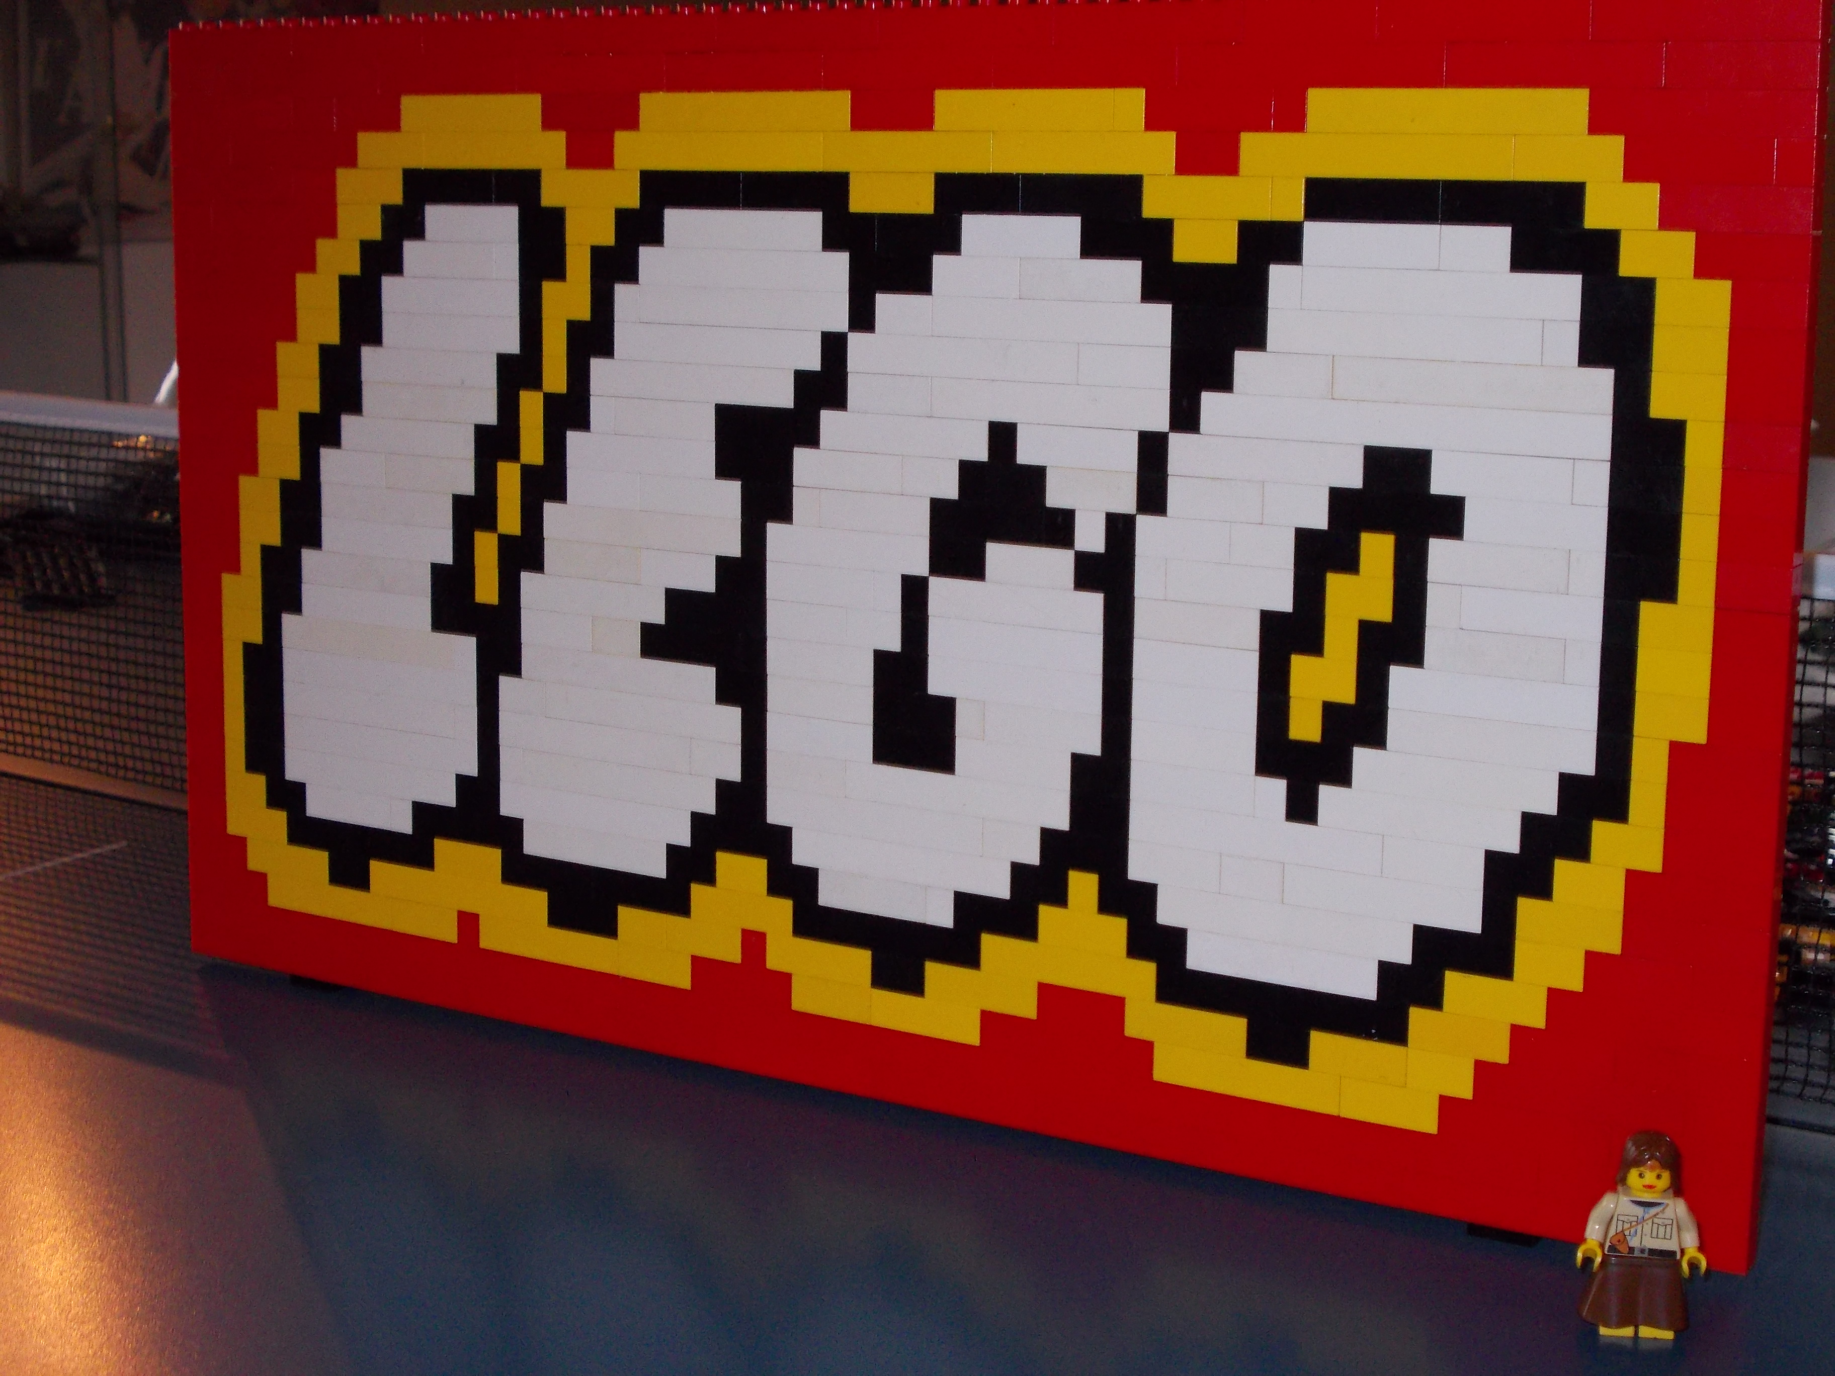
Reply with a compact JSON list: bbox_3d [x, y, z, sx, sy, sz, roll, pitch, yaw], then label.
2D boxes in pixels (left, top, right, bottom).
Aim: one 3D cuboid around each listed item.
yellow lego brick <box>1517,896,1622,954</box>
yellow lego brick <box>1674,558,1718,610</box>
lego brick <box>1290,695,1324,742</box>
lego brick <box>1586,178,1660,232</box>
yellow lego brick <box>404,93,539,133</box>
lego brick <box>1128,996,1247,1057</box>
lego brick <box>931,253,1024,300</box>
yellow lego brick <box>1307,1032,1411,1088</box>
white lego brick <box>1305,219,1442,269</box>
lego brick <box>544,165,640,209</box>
[{"bbox_3d":[0.143,0.051,0.586,0.024,0.010,0.008,7,12,31],"label":"yellow lego brick"},{"bbox_3d":[0.163,-0.022,0.562,0.008,0.010,0.008,7,12,31],"label":"yellow lego brick"},{"bbox_3d":[0.089,0.006,0.612,0.008,0.010,0.008,7,12,31],"label":"lego brick"},{"bbox_3d":[0.147,-0.100,0.559,0.016,0.010,0.008,7,12,31],"label":"lego brick"},{"bbox_3d":[-0.116,-0.152,0.717,0.048,0.010,0.008,7,12,31],"label":"yellow lego brick"},{"bbox_3d":[0.065,0.079,0.639,0.032,0.010,0.008,7,12,31],"label":"lego brick"},{"bbox_3d":[0.016,-0.098,0.640,0.024,0.010,0.008,7,12,31],"label":"lego brick"},{"bbox_3d":[0.102,0.084,0.617,0.024,0.010,0.008,7,12,31],"label":"yellow lego brick"},{"bbox_3d":[0.101,-0.097,0.589,0.032,0.010,0.008,7,13,31],"label":"white lego brick"},{"bbox_3d":[-0.082,-0.129,0.698,0.032,0.010,0.008,7,13,31],"label":"lego brick"}]

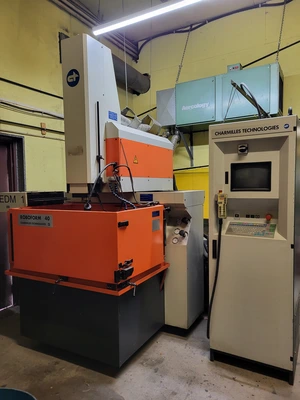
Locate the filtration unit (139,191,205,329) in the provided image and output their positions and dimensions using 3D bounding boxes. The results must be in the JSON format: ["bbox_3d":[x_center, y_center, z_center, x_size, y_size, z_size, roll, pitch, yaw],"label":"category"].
[{"bbox_3d":[0.232,0.564,3.032,0.487,1.285,0.493,0,3,29],"label":"filtration unit"}]

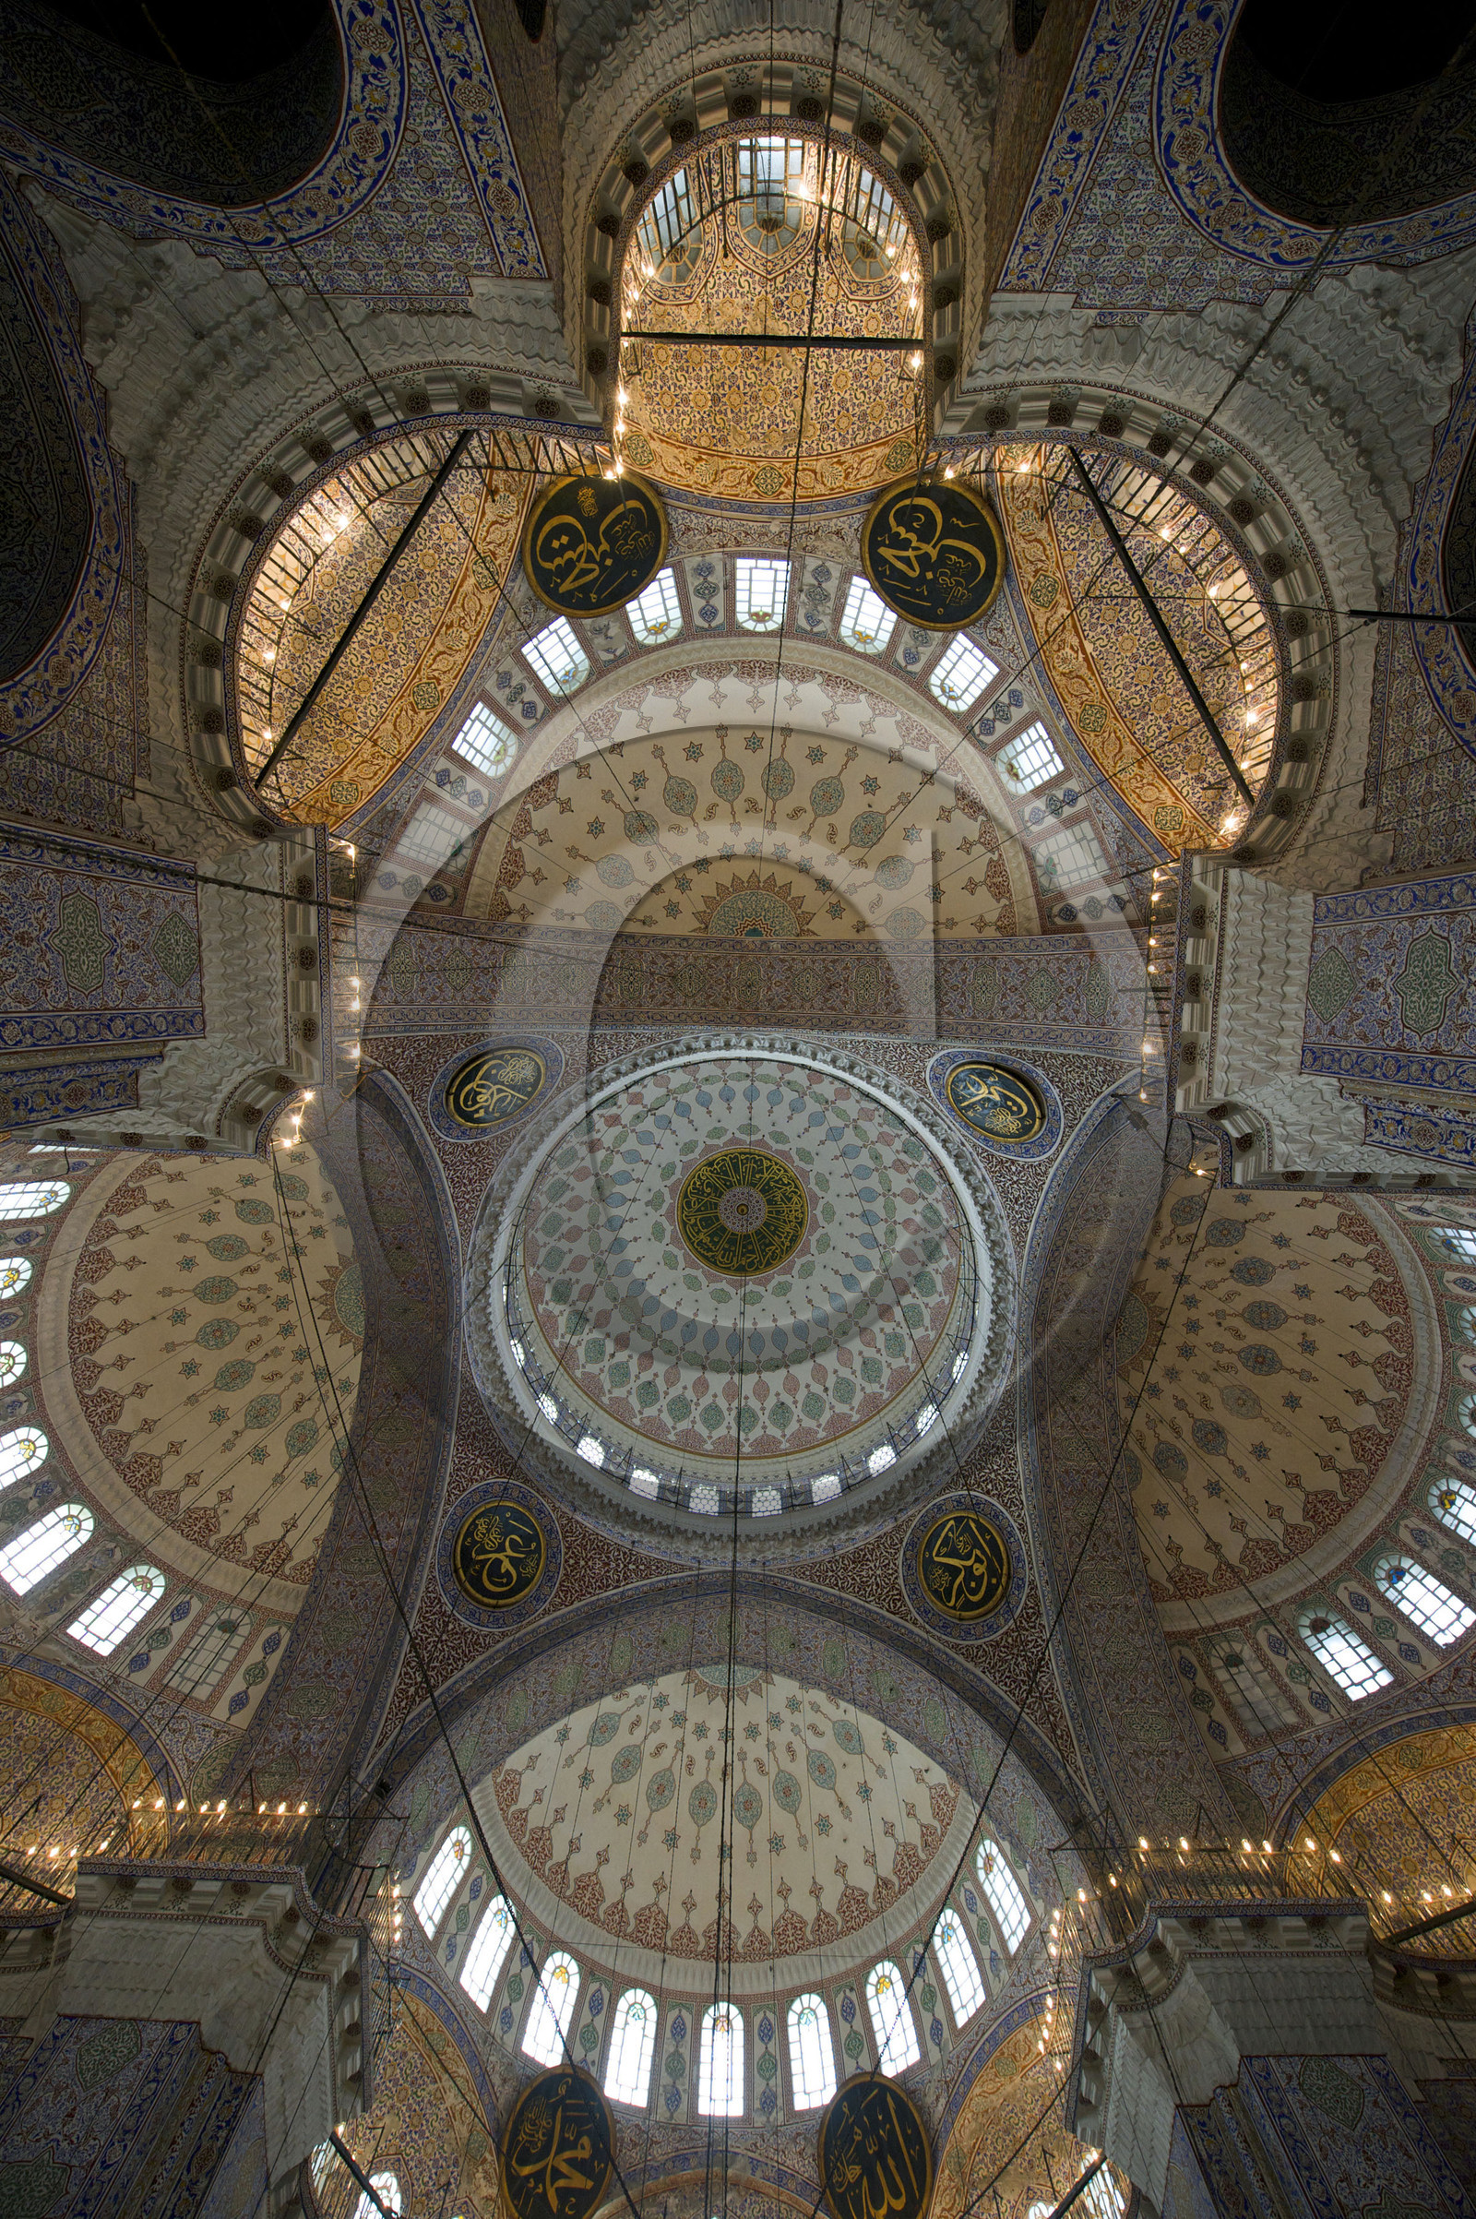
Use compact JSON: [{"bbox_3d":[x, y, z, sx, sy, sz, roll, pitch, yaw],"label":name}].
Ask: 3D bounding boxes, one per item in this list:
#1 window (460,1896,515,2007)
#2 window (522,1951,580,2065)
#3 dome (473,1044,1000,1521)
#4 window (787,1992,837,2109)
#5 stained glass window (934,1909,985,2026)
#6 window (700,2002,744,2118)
[{"bbox_3d":[-6.707,22.410,23.128,0.300,2.531,1.178,-32,-83,4],"label":"window"},{"bbox_3d":[-5.050,24.244,23.379,1.178,2.531,0.300,39,-84,-5],"label":"window"},{"bbox_3d":[0.174,5.339,33.383,16.644,12.540,16.644,2,-83,1],"label":"dome"},{"bbox_3d":[2.010,25.620,23.558,1.178,2.531,0.300,-16,-82,2],"label":"window"},{"bbox_3d":[6.017,22.823,23.163,0.300,2.531,1.178,36,-84,-5],"label":"stained glass window"},{"bbox_3d":[-0.454,25.937,23.606,1.178,2.531,0.300,2,-82,0],"label":"window"}]

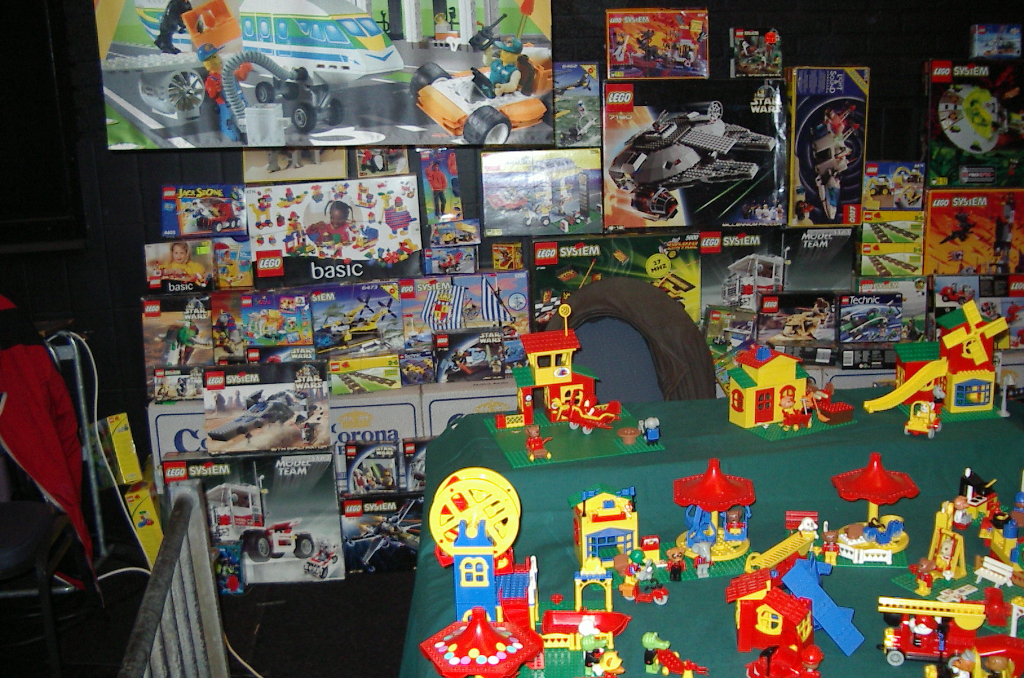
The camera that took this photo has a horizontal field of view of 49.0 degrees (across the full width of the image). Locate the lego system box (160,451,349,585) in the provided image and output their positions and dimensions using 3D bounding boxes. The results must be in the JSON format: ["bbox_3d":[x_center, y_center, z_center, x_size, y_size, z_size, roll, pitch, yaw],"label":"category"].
[{"bbox_3d":[-0.727,0.508,3.207,0.480,0.375,0.075,-3,11,1],"label":"lego system box"}]

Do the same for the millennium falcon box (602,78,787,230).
[{"bbox_3d":[0.589,-0.594,3.646,0.582,0.478,0.085,-1,7,1],"label":"millennium falcon box"}]

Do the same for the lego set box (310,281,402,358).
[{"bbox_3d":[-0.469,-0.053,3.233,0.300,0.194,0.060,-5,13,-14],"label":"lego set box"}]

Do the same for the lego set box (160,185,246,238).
[{"bbox_3d":[-0.884,-0.373,3.265,0.240,0.146,0.060,-1,9,-1],"label":"lego set box"}]

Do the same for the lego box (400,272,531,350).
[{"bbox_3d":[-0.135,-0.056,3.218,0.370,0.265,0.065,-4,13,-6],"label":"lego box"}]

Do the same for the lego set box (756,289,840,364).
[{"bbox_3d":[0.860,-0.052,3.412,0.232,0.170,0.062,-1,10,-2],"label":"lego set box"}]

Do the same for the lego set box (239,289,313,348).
[{"bbox_3d":[-0.670,-0.060,3.243,0.199,0.147,0.055,-2,10,1],"label":"lego set box"}]

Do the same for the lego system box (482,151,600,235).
[{"bbox_3d":[0.098,-0.476,3.653,0.382,0.266,0.060,-2,11,-1],"label":"lego system box"}]

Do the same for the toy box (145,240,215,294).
[{"bbox_3d":[-0.942,-0.208,3.209,0.191,0.143,0.060,-3,13,-2],"label":"toy box"}]

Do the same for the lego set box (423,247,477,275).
[{"bbox_3d":[-0.182,-0.231,3.305,0.149,0.077,0.042,-2,12,0],"label":"lego set box"}]

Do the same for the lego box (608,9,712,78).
[{"bbox_3d":[0.431,-0.875,3.349,0.299,0.199,0.060,-3,13,-2],"label":"lego box"}]

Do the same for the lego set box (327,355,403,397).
[{"bbox_3d":[-0.414,0.094,3.179,0.191,0.097,0.060,-4,13,-10],"label":"lego set box"}]

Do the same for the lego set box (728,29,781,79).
[{"bbox_3d":[0.743,-0.867,3.407,0.137,0.145,0.055,-2,13,2],"label":"lego set box"}]

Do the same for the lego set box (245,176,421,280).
[{"bbox_3d":[-0.502,-0.307,3.195,0.476,0.284,0.075,-6,13,-16],"label":"lego set box"}]

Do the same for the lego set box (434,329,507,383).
[{"bbox_3d":[-0.120,0.044,3.164,0.192,0.141,0.050,-3,13,-5],"label":"lego set box"}]

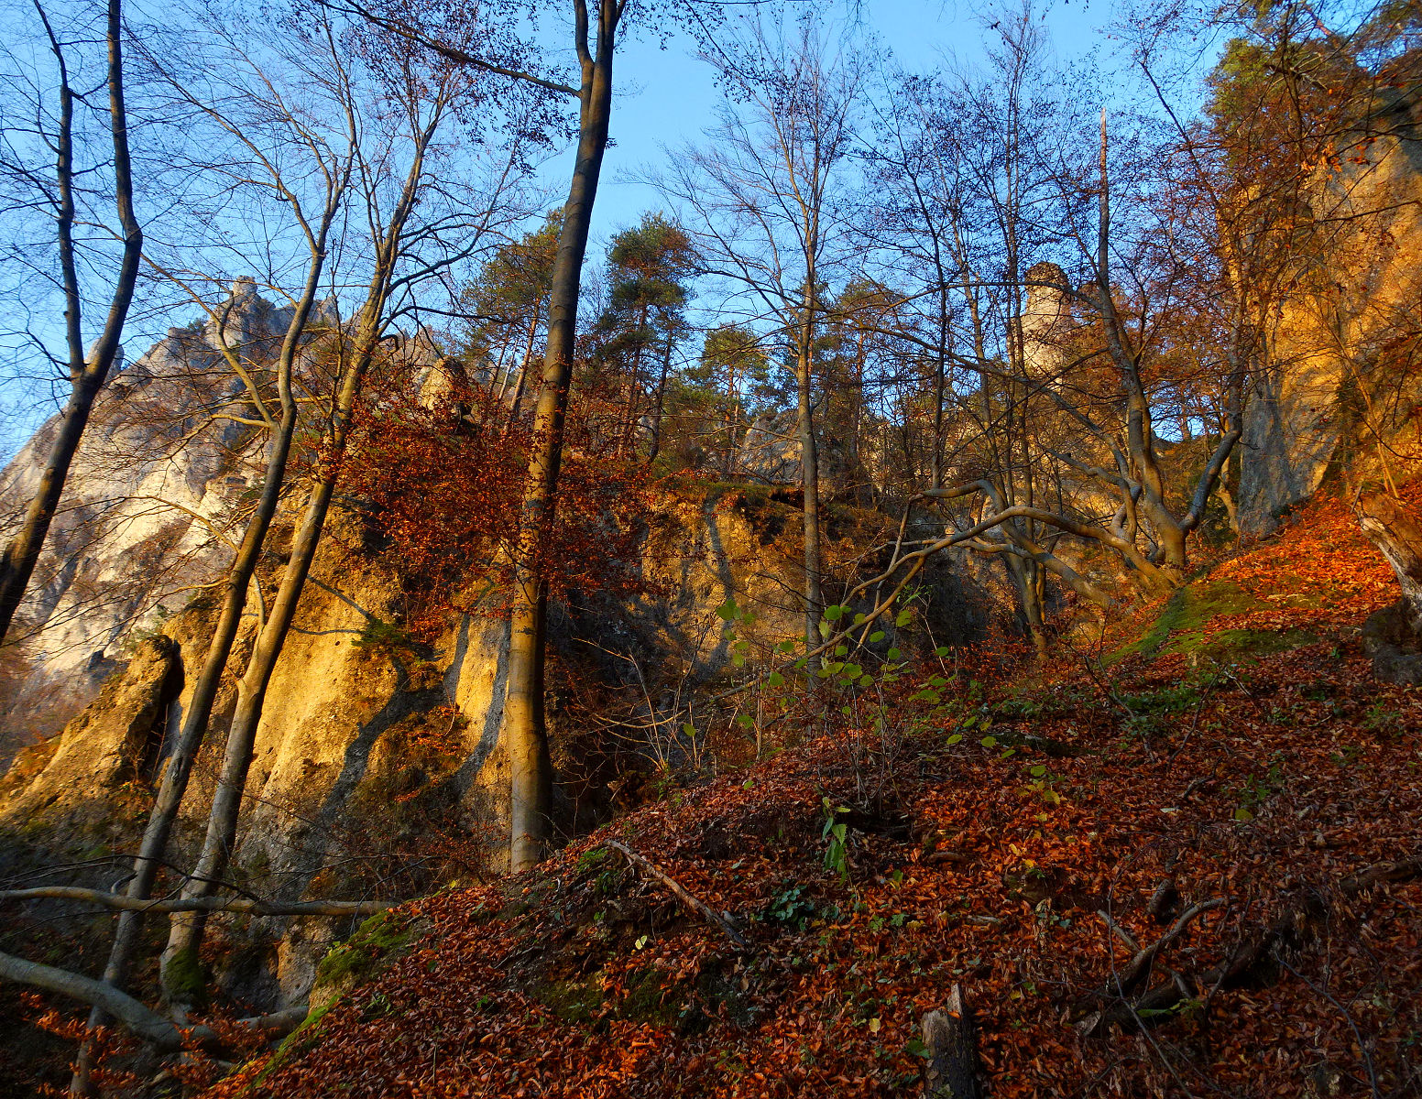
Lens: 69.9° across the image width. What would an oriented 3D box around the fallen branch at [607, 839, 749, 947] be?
[{"bbox_3d":[-0.246,2.160,6.425,1.231,0.110,0.120,24,6,38],"label":"fallen branch"}]

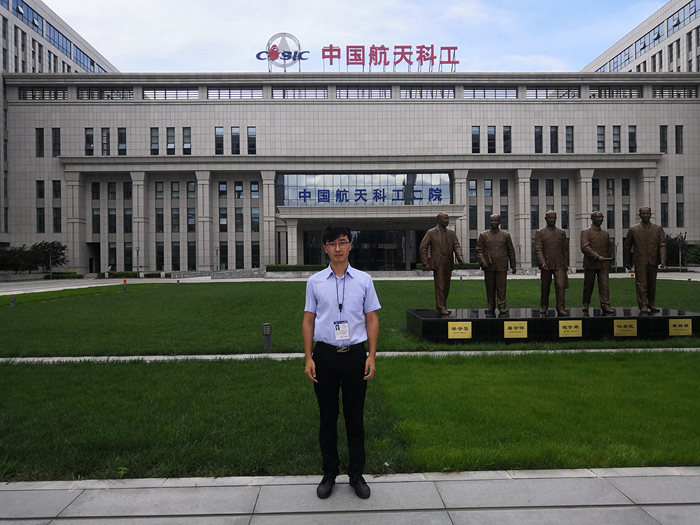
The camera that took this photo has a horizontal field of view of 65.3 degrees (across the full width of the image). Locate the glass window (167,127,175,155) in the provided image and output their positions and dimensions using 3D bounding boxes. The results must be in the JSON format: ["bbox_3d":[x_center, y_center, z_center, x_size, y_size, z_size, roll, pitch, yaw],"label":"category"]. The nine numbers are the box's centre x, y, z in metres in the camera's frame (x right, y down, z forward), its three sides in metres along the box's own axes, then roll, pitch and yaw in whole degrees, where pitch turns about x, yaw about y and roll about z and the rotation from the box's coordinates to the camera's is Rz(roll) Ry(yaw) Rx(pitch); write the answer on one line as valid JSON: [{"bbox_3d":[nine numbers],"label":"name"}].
[{"bbox_3d":[-22.895,-15.499,69.680,1.062,3.537,0.150,-1,0,-2],"label":"glass window"}]

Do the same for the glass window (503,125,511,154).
[{"bbox_3d":[19.511,-15.091,67.594,0.910,3.420,0.150,-1,0,-2],"label":"glass window"}]

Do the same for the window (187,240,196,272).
[{"bbox_3d":[-20.024,-0.773,69.196,1.000,3.650,0.150,-1,0,-2],"label":"window"}]

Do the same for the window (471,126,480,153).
[{"bbox_3d":[15.892,-15.388,68.757,1.000,3.476,0.150,-1,0,-2],"label":"window"}]

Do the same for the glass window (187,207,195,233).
[{"bbox_3d":[-20.761,-5.501,71.337,1.062,3.215,0.150,-1,0,-2],"label":"glass window"}]

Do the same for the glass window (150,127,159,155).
[{"bbox_3d":[-24.921,-15.454,69.618,1.047,3.546,0.150,-1,0,-2],"label":"glass window"}]

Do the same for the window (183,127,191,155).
[{"bbox_3d":[-20.135,-14.952,67.611,1.000,3.480,0.150,-1,0,-2],"label":"window"}]

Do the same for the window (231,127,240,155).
[{"bbox_3d":[-14.665,-15.612,69.929,1.095,3.562,0.150,-1,0,-2],"label":"window"}]

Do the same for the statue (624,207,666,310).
[{"bbox_3d":[5.993,-0.055,11.100,0.780,2.120,0.580,-1,0,17],"label":"statue"}]

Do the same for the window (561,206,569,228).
[{"bbox_3d":[27.445,-5.741,69.583,0.910,3.000,0.150,-1,0,-2],"label":"window"}]

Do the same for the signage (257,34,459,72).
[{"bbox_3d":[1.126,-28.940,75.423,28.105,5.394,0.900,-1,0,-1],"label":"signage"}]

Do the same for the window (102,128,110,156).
[{"bbox_3d":[-30.176,-14.937,67.484,1.001,3.424,0.150,-1,0,-1],"label":"window"}]

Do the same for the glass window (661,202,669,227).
[{"bbox_3d":[40.039,-6.022,69.512,1.000,3.081,0.150,-1,0,-2],"label":"glass window"}]

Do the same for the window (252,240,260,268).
[{"bbox_3d":[-12.395,-0.911,71.579,1.083,3.710,0.150,-1,0,-2],"label":"window"}]

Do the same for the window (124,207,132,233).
[{"bbox_3d":[-28.911,-5.410,71.090,1.094,3.190,0.150,-1,0,-2],"label":"window"}]

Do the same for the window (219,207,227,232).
[{"bbox_3d":[-16.069,-5.390,69.328,1.000,3.086,0.150,-1,0,-2],"label":"window"}]

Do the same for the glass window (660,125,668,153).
[{"bbox_3d":[39.995,-15.617,69.523,1.000,3.706,0.150,-1,0,-2],"label":"glass window"}]

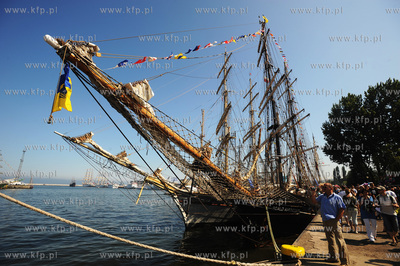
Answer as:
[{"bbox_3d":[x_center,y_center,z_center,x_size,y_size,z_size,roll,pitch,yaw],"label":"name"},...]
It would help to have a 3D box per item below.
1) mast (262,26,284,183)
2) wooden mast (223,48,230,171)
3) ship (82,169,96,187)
[{"bbox_3d":[10.358,-5.379,27.155,0.600,26.000,0.600,-11,-19,35],"label":"mast"},{"bbox_3d":[4.060,-3.229,29.311,0.500,23.220,0.500,-11,-21,35],"label":"wooden mast"},{"bbox_3d":[-284.000,114.998,486.947,12.000,43.000,75.000,14,-21,-41],"label":"ship"}]

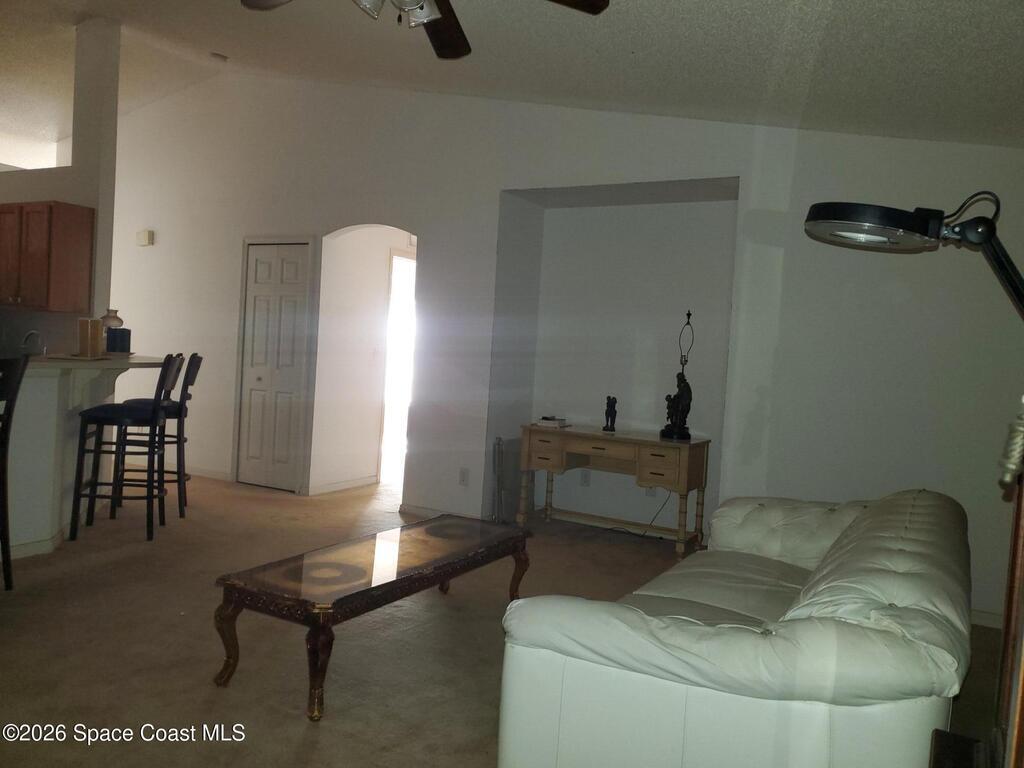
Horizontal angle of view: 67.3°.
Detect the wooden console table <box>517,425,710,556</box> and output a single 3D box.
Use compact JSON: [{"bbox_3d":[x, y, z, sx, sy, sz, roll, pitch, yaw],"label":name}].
[{"bbox_3d":[0.699,0.715,5.441,1.255,0.737,0.451,5,3,32],"label":"wooden console table"}]

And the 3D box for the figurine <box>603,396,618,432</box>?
[{"bbox_3d":[0.719,0.216,5.576,0.090,0.251,0.070,4,2,25],"label":"figurine"}]

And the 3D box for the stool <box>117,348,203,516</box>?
[{"bbox_3d":[-2.461,0.338,5.352,0.500,1.120,0.430,3,2,-19],"label":"stool"}]

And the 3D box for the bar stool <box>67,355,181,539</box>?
[{"bbox_3d":[-2.372,0.361,4.767,0.500,1.130,0.430,3,2,-15],"label":"bar stool"}]

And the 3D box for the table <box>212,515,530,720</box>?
[{"bbox_3d":[-0.490,0.901,3.247,0.509,0.394,1.450,5,3,29],"label":"table"}]

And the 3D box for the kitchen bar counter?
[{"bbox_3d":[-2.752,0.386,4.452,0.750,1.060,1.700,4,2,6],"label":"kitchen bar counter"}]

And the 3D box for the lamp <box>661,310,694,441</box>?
[{"bbox_3d":[1.160,-0.069,5.355,0.190,0.889,0.150,5,3,32],"label":"lamp"}]

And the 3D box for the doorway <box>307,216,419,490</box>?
[{"bbox_3d":[-1.152,-0.148,6.079,0.880,2.190,0.140,4,2,26],"label":"doorway"}]

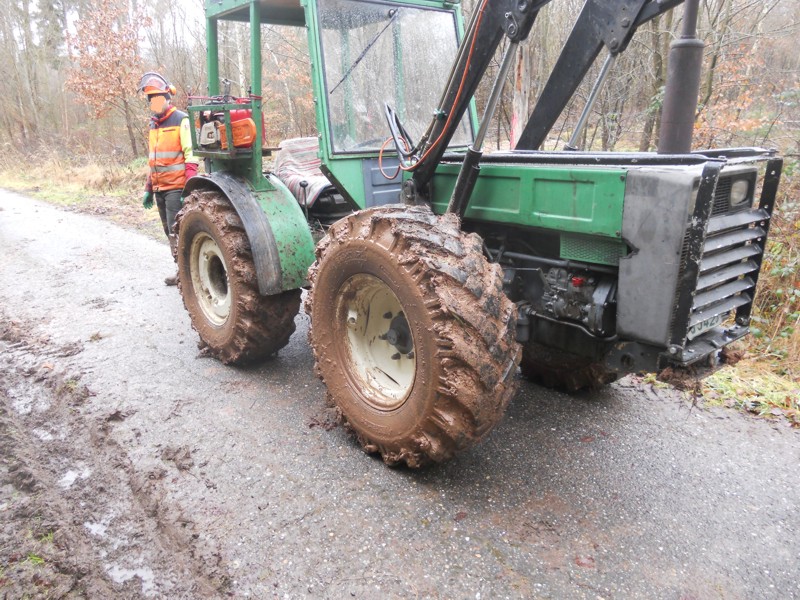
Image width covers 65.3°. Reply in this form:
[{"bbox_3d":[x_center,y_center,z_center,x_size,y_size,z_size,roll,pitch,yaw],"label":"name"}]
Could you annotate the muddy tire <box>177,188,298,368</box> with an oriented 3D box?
[{"bbox_3d":[-1.052,-0.149,3.872,0.335,1.055,1.055,-12,19,-39],"label":"muddy tire"}]

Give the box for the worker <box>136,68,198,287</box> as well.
[{"bbox_3d":[-2.083,-1.095,5.781,0.520,1.880,0.360,9,17,31],"label":"worker"}]

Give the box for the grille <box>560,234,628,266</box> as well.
[{"bbox_3d":[0.695,-0.183,2.235,0.030,0.097,0.279,-12,19,-39],"label":"grille"}]

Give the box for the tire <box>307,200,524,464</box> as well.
[{"bbox_3d":[-0.016,0.146,2.692,0.335,1.055,1.055,-12,19,-39],"label":"tire"}]

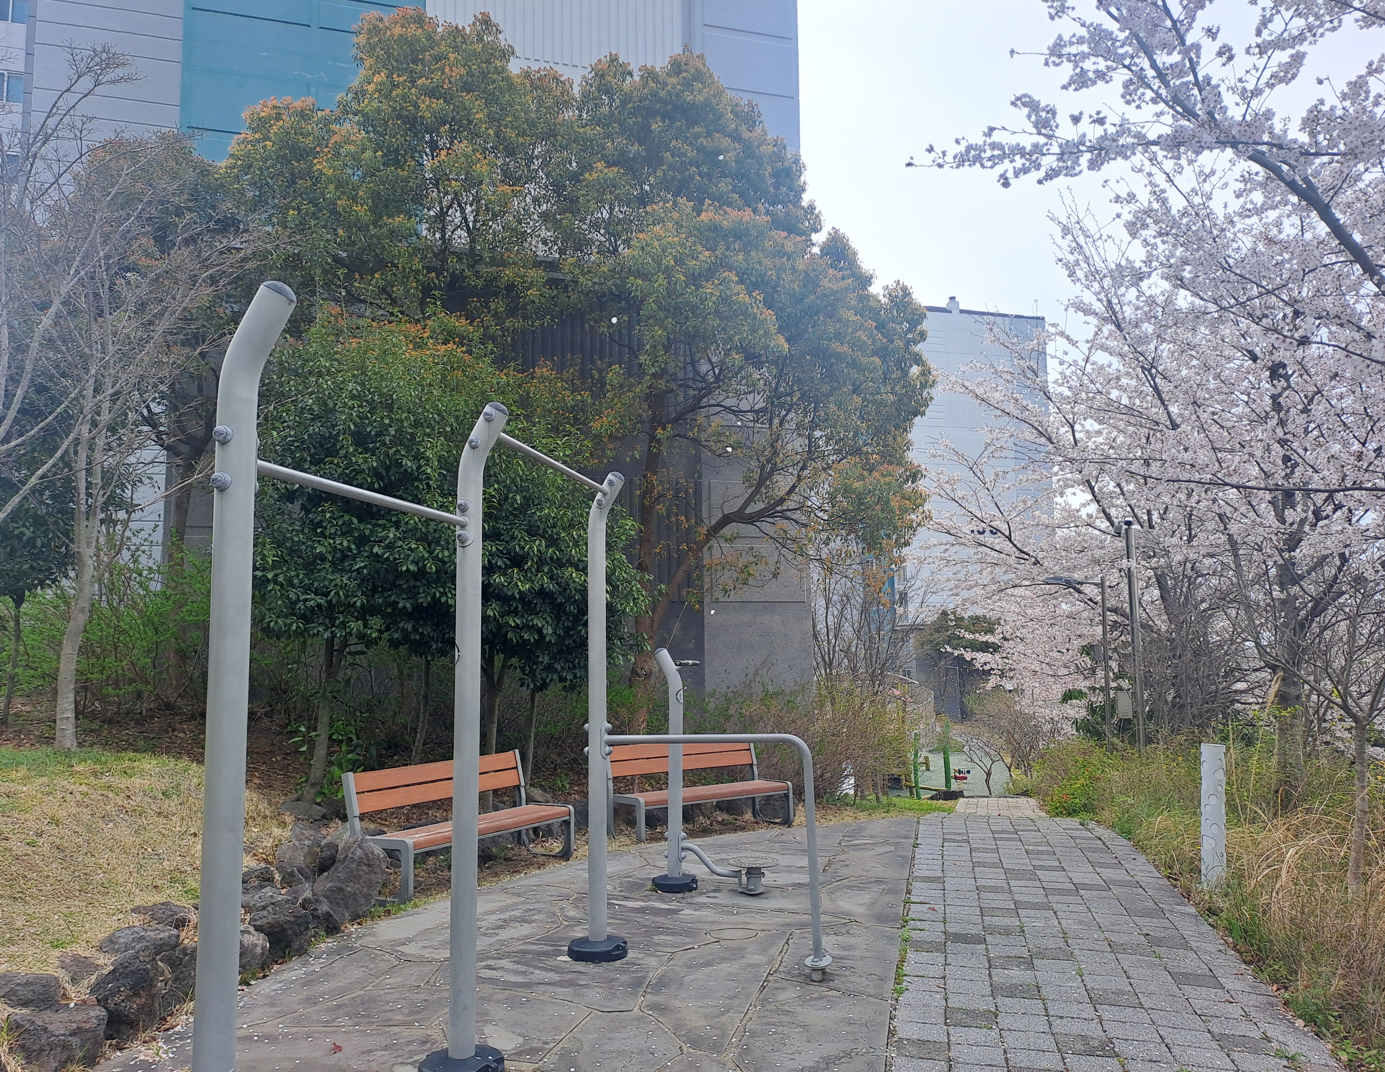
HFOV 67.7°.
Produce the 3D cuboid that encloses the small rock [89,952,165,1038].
[{"bbox_3d":[-2.312,1.879,4.220,0.280,0.310,0.250,3,-7,-30],"label":"small rock"}]

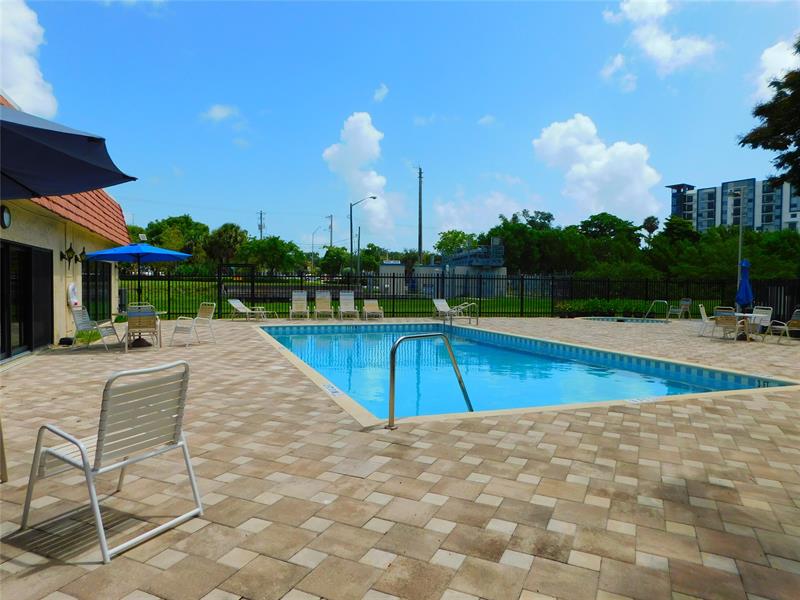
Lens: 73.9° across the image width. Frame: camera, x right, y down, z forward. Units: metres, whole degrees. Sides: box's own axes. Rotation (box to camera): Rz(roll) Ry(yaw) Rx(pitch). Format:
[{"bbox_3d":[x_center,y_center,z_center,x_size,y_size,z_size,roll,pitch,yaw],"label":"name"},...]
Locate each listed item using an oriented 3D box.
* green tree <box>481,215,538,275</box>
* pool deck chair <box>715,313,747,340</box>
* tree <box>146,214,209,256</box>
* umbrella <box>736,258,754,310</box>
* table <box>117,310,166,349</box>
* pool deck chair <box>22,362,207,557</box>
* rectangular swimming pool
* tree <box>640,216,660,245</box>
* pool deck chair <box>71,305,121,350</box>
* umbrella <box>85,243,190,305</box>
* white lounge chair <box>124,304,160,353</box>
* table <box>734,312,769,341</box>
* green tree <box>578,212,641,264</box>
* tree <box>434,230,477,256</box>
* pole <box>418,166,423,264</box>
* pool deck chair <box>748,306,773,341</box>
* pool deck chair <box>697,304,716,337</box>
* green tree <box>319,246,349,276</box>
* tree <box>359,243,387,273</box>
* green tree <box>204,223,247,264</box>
[{"bbox_3d":[12.125,-5.072,59.868,6.600,9.530,6.600,1,2,11],"label":"green tree"},{"bbox_3d":[8.755,0.651,14.054,0.740,0.880,0.620,0,2,-35],"label":"pool deck chair"},{"bbox_3d":[-25.907,-5.300,61.885,7.600,9.280,7.600,1,2,0],"label":"tree"},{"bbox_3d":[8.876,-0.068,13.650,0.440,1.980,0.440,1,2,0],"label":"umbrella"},{"bbox_3d":[-5.702,0.635,11.724,1.100,0.700,1.100,1,2,20],"label":"table"},{"bbox_3d":[-1.591,0.792,2.976,0.760,0.900,0.610,2,2,26],"label":"pool deck chair"},{"bbox_3d":[0.638,1.626,12.236,6.420,1.200,12.280,0,2,-20],"label":"rectangular swimming pool"},{"bbox_3d":[39.952,-6.991,84.809,3.300,12.620,3.300,2,2,25],"label":"tree"},{"bbox_3d":[-6.028,0.504,10.723,0.760,0.880,0.610,1,2,3],"label":"pool deck chair"},{"bbox_3d":[-5.758,-0.141,11.703,2.350,2.250,2.350,1,2,20],"label":"umbrella"},{"bbox_3d":[-5.194,0.578,10.762,0.620,0.880,0.740,0,2,-20],"label":"white lounge chair"},{"bbox_3d":[8.820,0.707,13.624,1.200,0.710,1.200,1,2,0],"label":"table"},{"bbox_3d":[22.689,-4.803,57.871,7.000,9.410,7.000,1,2,21],"label":"green tree"},{"bbox_3d":[7.741,-5.301,74.870,6.200,8.950,6.200,1,2,6],"label":"tree"},{"bbox_3d":[2.123,-7.425,57.799,0.330,14.080,0.330,1,2,2],"label":"pole"},{"bbox_3d":[9.861,0.613,14.421,0.750,0.880,0.610,-1,2,-39],"label":"pool deck chair"},{"bbox_3d":[8.715,0.630,14.801,0.740,0.880,0.620,2,2,32],"label":"pool deck chair"},{"bbox_3d":[-8.124,-3.529,64.929,3.900,5.990,3.900,1,2,0],"label":"green tree"},{"bbox_3d":[-3.359,-3.747,64.922,3.800,6.540,3.800,1,2,0],"label":"tree"},{"bbox_3d":[-17.045,-3.916,51.916,4.200,7.280,4.200,1,2,0],"label":"green tree"}]

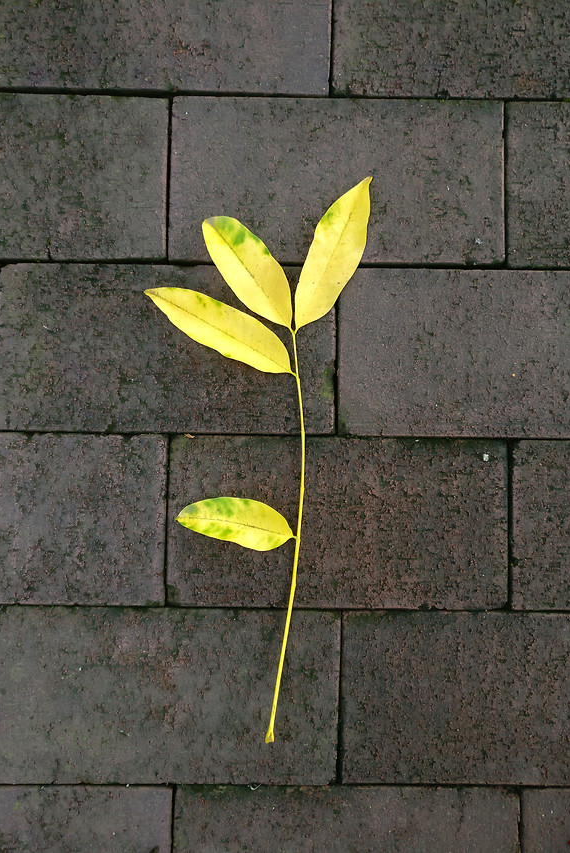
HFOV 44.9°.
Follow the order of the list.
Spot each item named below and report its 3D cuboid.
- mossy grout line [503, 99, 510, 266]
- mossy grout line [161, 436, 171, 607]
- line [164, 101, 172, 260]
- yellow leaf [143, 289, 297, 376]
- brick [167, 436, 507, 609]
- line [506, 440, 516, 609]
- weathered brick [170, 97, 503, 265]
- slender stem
[{"bbox_3d":[0.135,-0.149,0.424,0.004,0.006,0.103,0,88,-1],"label":"mossy grout line"},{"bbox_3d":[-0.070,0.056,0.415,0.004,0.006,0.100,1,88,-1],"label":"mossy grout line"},{"bbox_3d":[-0.070,-0.150,0.422,0.004,0.006,0.101,1,88,-1],"label":"line"},{"bbox_3d":[-0.038,-0.060,0.413,0.102,0.007,0.029,27,88,0],"label":"yellow leaf"},{"bbox_3d":[0.032,0.058,0.438,0.203,0.050,0.101,1,88,-1],"label":"brick"},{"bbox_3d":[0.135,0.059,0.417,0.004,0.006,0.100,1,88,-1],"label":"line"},{"bbox_3d":[0.032,-0.148,0.445,0.203,0.050,0.101,1,88,-1],"label":"weathered brick"},{"bbox_3d":[0.003,0.064,0.410,0.014,0.004,0.246,4,88,0],"label":"slender stem"}]

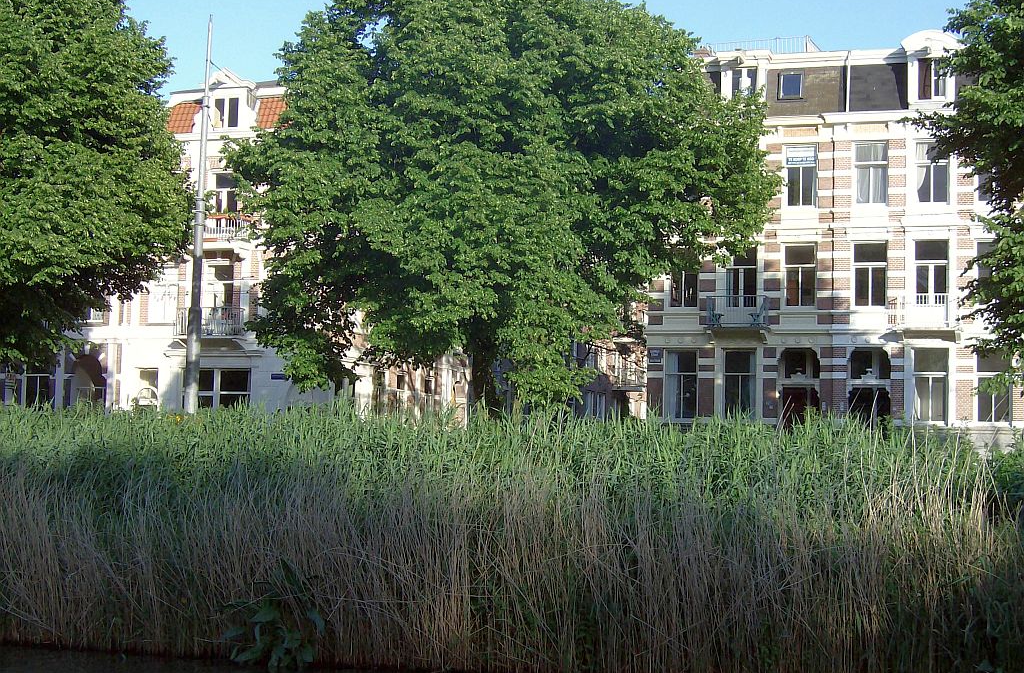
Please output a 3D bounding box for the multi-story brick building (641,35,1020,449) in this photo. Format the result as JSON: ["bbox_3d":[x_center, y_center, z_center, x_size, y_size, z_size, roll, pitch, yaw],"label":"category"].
[{"bbox_3d":[10.784,-3.005,55.462,12.052,13.547,4.000,0,-5,18],"label":"multi-story brick building"}]

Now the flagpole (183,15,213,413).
[{"bbox_3d":[-7.083,-2.606,37.629,0.310,9.539,0.310,1,-5,18],"label":"flagpole"}]

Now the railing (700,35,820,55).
[{"bbox_3d":[8.815,-9.692,58.016,3.600,1.000,2.200,0,-5,18],"label":"railing"}]

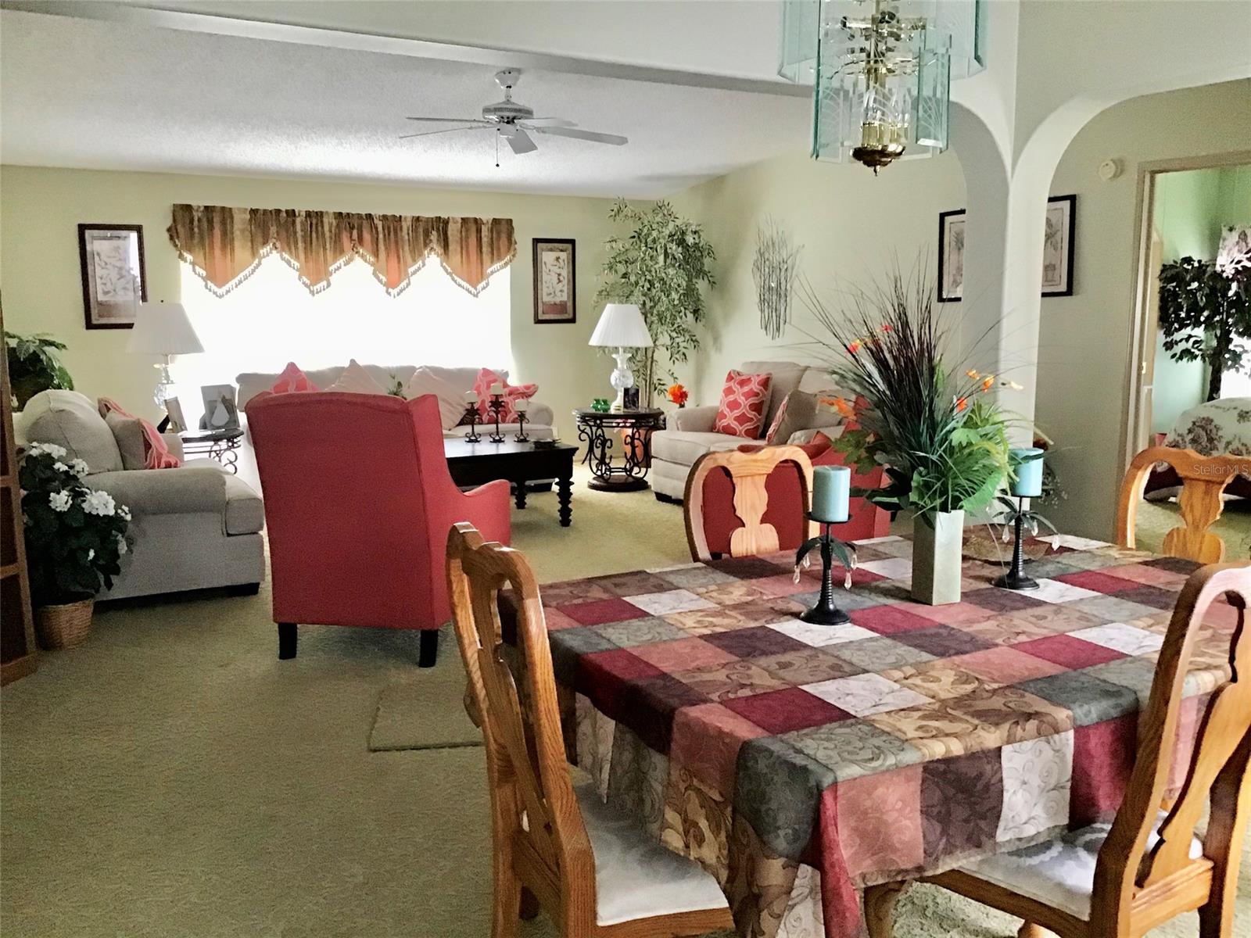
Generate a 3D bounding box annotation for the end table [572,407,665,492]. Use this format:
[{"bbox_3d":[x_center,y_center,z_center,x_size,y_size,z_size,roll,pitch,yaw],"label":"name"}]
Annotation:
[{"bbox_3d":[-0.049,-0.147,8.578,0.690,0.584,0.690,0,8,0],"label":"end table"}]

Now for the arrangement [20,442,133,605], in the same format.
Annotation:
[{"bbox_3d":[-2.316,0.229,4.720,0.480,0.680,0.460,-5,10,-30],"label":"arrangement"}]

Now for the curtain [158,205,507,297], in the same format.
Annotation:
[{"bbox_3d":[-2.102,-1.664,8.719,2.677,0.657,0.130,-4,9,-28],"label":"curtain"}]

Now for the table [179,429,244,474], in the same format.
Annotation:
[{"bbox_3d":[-2.803,0.044,7.311,0.680,0.565,0.680,-5,10,-30],"label":"table"}]

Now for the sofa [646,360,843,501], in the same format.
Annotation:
[{"bbox_3d":[0.992,-0.206,7.640,1.037,0.966,1.676,-5,10,-30],"label":"sofa"}]

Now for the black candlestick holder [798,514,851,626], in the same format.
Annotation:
[{"bbox_3d":[0.421,0.205,2.333,0.122,0.222,0.122,0,9,0],"label":"black candlestick holder"}]

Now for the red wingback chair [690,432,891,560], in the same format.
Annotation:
[{"bbox_3d":[0.955,0.021,5.779,0.870,1.060,0.770,3,9,20],"label":"red wingback chair"}]

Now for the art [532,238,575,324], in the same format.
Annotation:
[{"bbox_3d":[-0.611,-1.602,9.586,0.401,0.720,0.035,-4,9,-28],"label":"art"}]

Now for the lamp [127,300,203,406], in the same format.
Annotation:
[{"bbox_3d":[-2.979,-0.662,7.284,0.480,0.830,0.480,-5,10,-30],"label":"lamp"}]

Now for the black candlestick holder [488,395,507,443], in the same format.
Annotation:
[{"bbox_3d":[-0.851,-0.335,7.425,0.123,0.309,0.123,0,8,0],"label":"black candlestick holder"}]

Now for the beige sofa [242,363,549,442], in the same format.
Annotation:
[{"bbox_3d":[-1.675,-0.276,8.223,2.180,0.930,0.994,-5,10,-30],"label":"beige sofa"}]

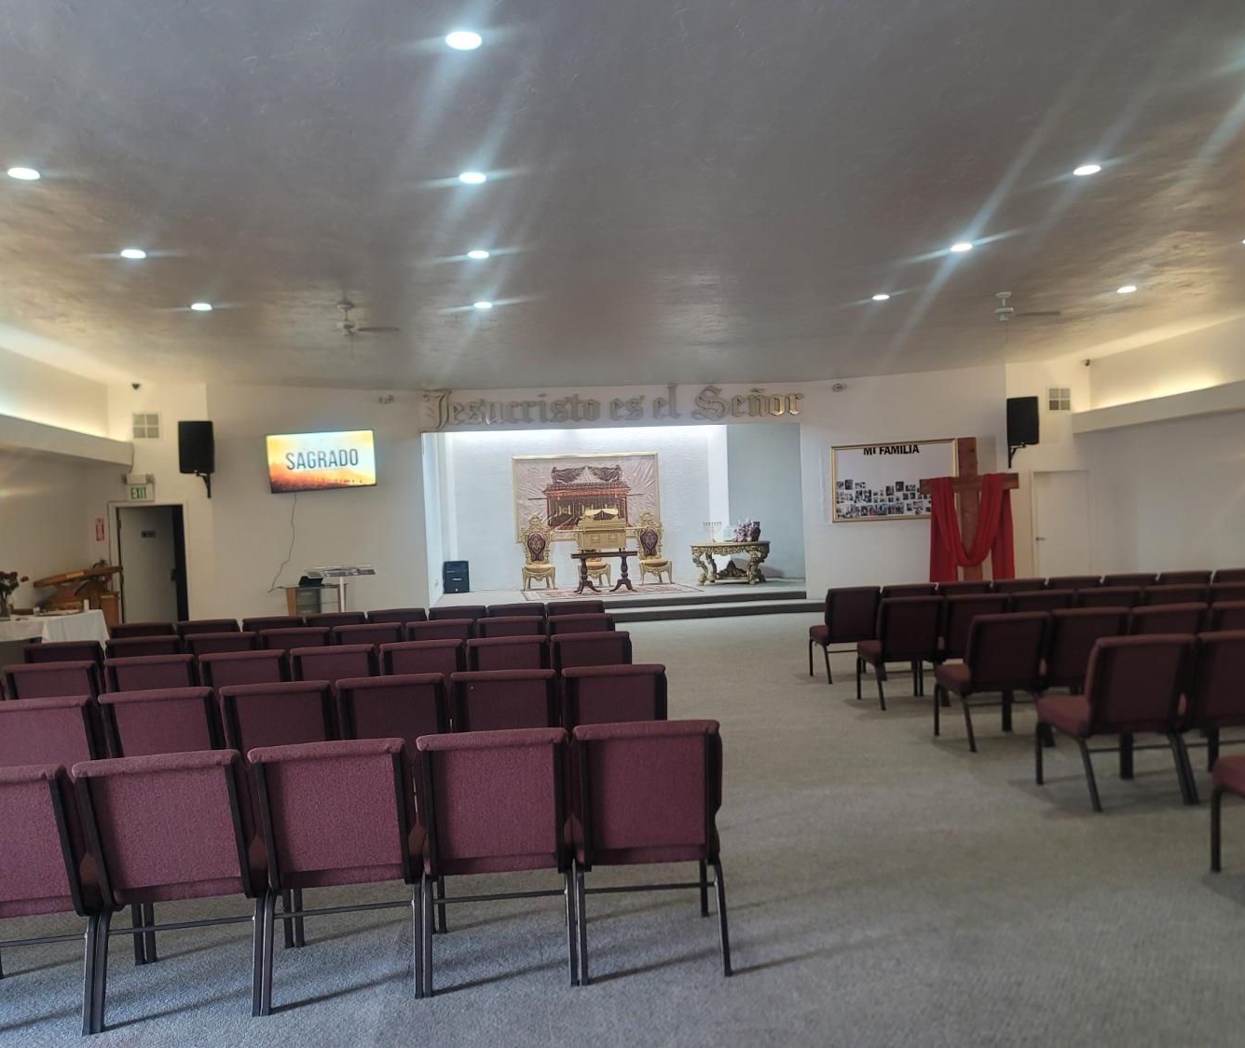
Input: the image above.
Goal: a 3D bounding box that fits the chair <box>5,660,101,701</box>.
[{"bbox_3d":[-3.209,1.207,5.909,0.501,0.851,0.637,-2,0,-10],"label":"chair"}]

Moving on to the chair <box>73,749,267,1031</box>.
[{"bbox_3d":[-1.422,1.125,3.348,0.497,0.852,0.638,-2,0,-8],"label":"chair"}]

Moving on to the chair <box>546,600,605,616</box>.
[{"bbox_3d":[-0.425,1.103,9.065,0.510,0.850,0.666,-2,0,-7],"label":"chair"}]

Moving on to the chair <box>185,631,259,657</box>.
[{"bbox_3d":[-2.789,1.184,7.231,0.497,0.852,0.638,-2,0,-9],"label":"chair"}]

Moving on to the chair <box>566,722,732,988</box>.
[{"bbox_3d":[0.078,1.061,3.508,0.492,0.840,0.656,-2,0,-4],"label":"chair"}]

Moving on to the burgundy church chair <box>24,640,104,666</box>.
[{"bbox_3d":[-3.840,1.234,7.150,0.501,0.851,0.637,-2,0,-11],"label":"burgundy church chair"}]

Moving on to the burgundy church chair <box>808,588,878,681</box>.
[{"bbox_3d":[2.052,0.998,9.274,0.510,0.850,0.666,-2,0,-5],"label":"burgundy church chair"}]

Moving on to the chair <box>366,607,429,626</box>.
[{"bbox_3d":[-1.919,1.160,8.785,0.492,0.840,0.656,-2,0,-8],"label":"chair"}]

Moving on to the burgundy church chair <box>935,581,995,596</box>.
[{"bbox_3d":[3.094,0.964,9.399,0.505,0.862,0.630,-2,0,-5],"label":"burgundy church chair"}]

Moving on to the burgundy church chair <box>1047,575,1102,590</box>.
[{"bbox_3d":[4.034,0.903,9.303,0.492,0.840,0.656,-2,0,-3],"label":"burgundy church chair"}]

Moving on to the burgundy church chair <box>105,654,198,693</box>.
[{"bbox_3d":[-2.708,1.188,5.991,0.492,0.840,0.656,-2,0,-11],"label":"burgundy church chair"}]

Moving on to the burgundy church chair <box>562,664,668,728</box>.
[{"bbox_3d":[-0.034,1.073,4.870,0.501,0.851,0.637,-2,0,-3],"label":"burgundy church chair"}]

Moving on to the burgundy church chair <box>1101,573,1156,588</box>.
[{"bbox_3d":[4.631,0.901,9.485,0.505,0.862,0.630,-2,0,-5],"label":"burgundy church chair"}]

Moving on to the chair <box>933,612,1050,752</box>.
[{"bbox_3d":[2.397,0.990,6.538,0.505,0.862,0.630,-2,0,-8],"label":"chair"}]

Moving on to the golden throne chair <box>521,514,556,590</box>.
[{"bbox_3d":[-1.741,0.569,20.900,0.670,1.557,0.680,-2,0,-9],"label":"golden throne chair"}]

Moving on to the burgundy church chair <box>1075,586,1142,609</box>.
[{"bbox_3d":[3.679,0.915,7.929,0.492,0.840,0.656,-2,0,-1],"label":"burgundy church chair"}]

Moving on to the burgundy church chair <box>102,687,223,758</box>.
[{"bbox_3d":[-2.047,1.157,4.678,0.501,0.851,0.637,-2,0,-9],"label":"burgundy church chair"}]

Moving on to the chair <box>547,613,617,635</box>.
[{"bbox_3d":[-0.314,1.088,7.699,0.492,0.840,0.656,-2,0,-4],"label":"chair"}]

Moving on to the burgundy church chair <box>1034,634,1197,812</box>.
[{"bbox_3d":[2.485,0.961,5.118,0.492,0.840,0.656,-2,0,-6],"label":"burgundy church chair"}]

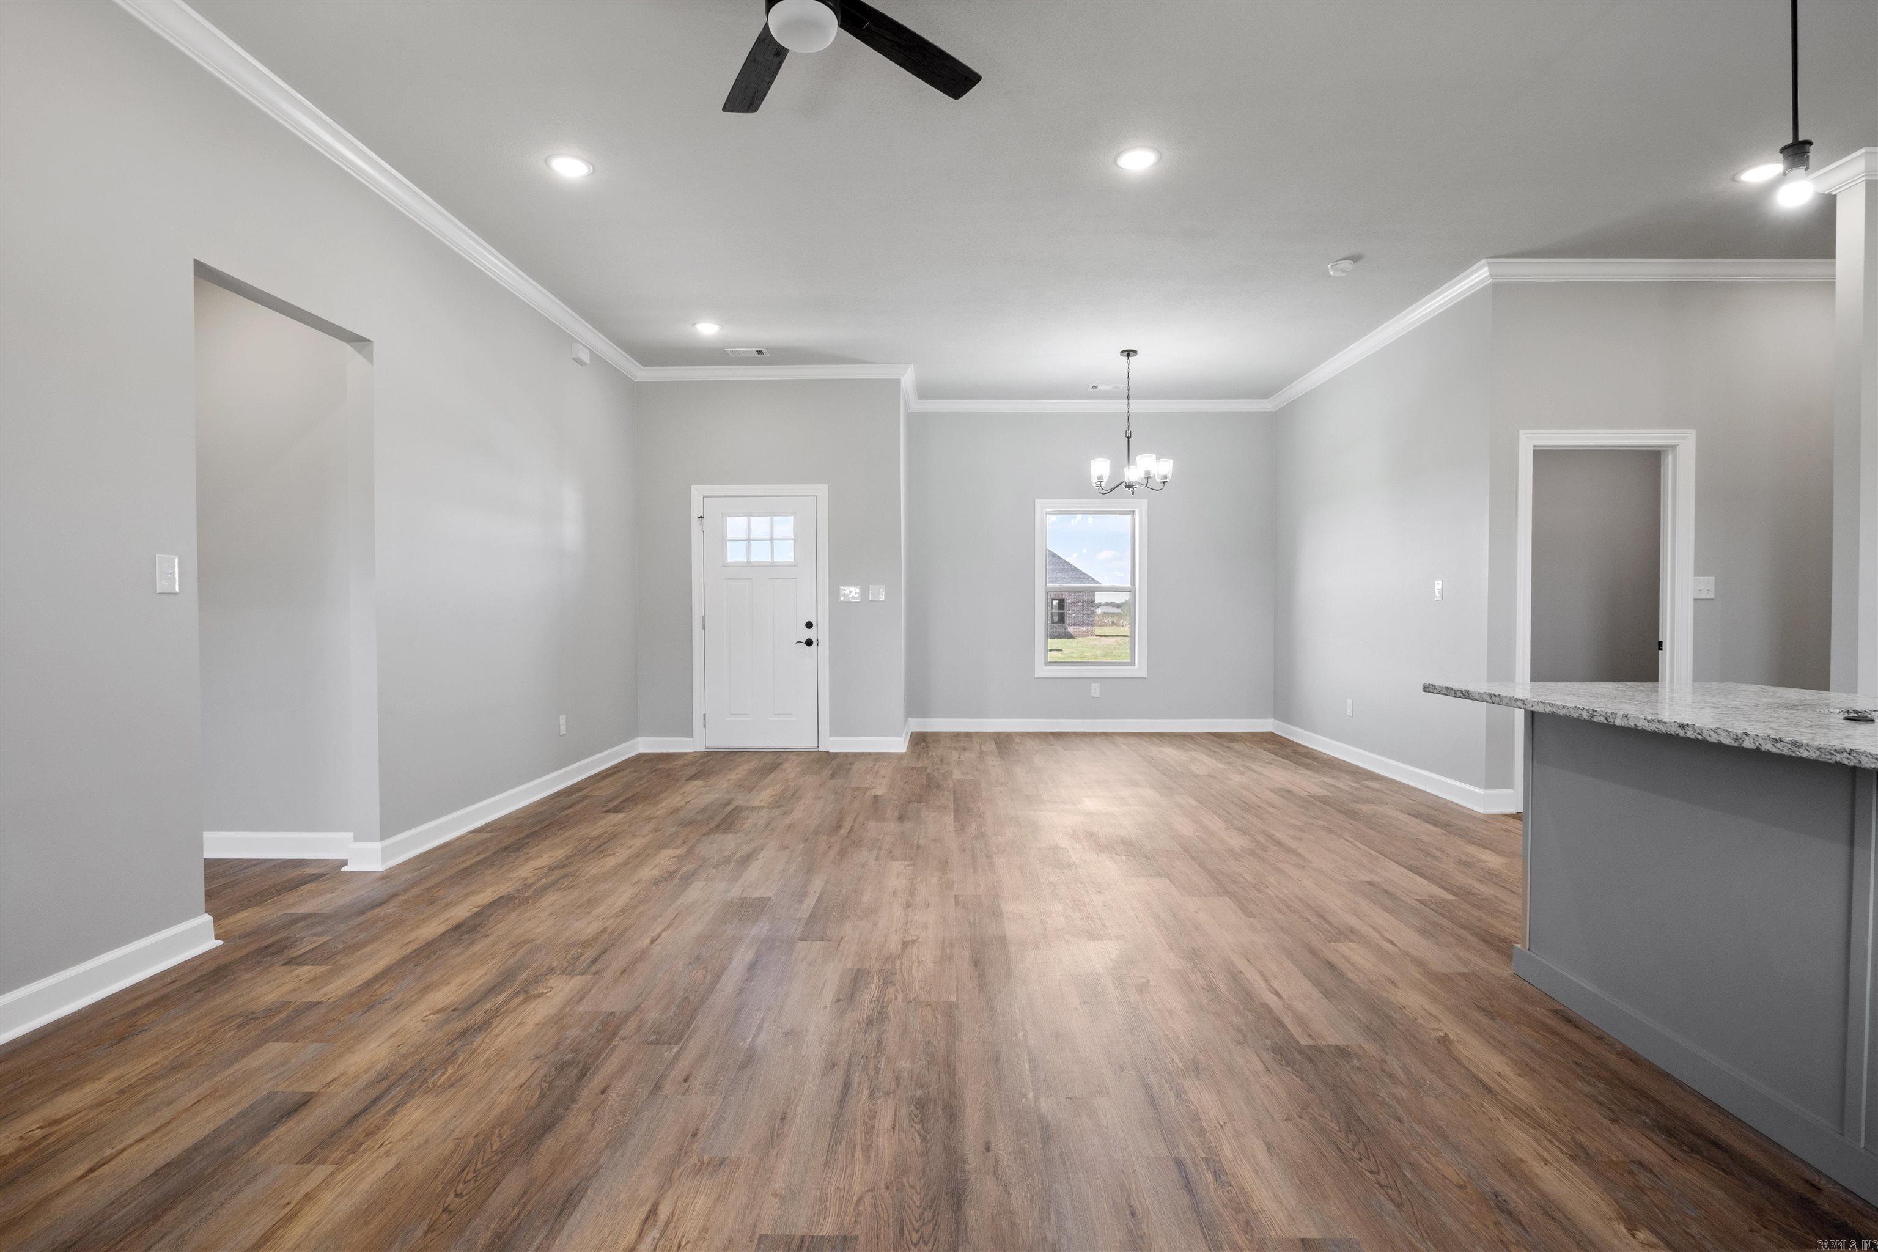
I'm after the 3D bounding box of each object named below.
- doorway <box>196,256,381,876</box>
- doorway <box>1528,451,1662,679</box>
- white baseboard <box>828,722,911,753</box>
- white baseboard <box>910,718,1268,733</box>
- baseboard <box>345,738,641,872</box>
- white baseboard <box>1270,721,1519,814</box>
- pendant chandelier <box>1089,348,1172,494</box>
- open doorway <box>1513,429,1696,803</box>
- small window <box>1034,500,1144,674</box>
[{"bbox_3d":[-2.524,-0.077,3.217,0.125,2.300,0.868,0,1,1],"label":"doorway"},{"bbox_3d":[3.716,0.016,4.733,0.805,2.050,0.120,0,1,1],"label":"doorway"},{"bbox_3d":[-0.568,0.931,7.219,0.620,0.120,1.117,0,1,1],"label":"white baseboard"},{"bbox_3d":[1.410,0.920,7.746,3.381,0.120,0.028,0,1,1],"label":"white baseboard"},{"bbox_3d":[-2.497,0.973,5.176,0.163,0.120,3.063,0,1,1],"label":"baseboard"},{"bbox_3d":[3.154,0.952,6.207,0.193,0.120,3.074,0,1,1],"label":"white baseboard"},{"bbox_3d":[1.430,-1.511,6.227,0.650,1.057,0.650,0,1,1],"label":"pendant chandelier"},{"bbox_3d":[3.727,-0.028,4.727,0.979,2.138,0.150,0,1,1],"label":"open doorway"},{"bbox_3d":[1.416,-0.357,7.754,1.038,1.644,0.100,0,1,1],"label":"small window"}]

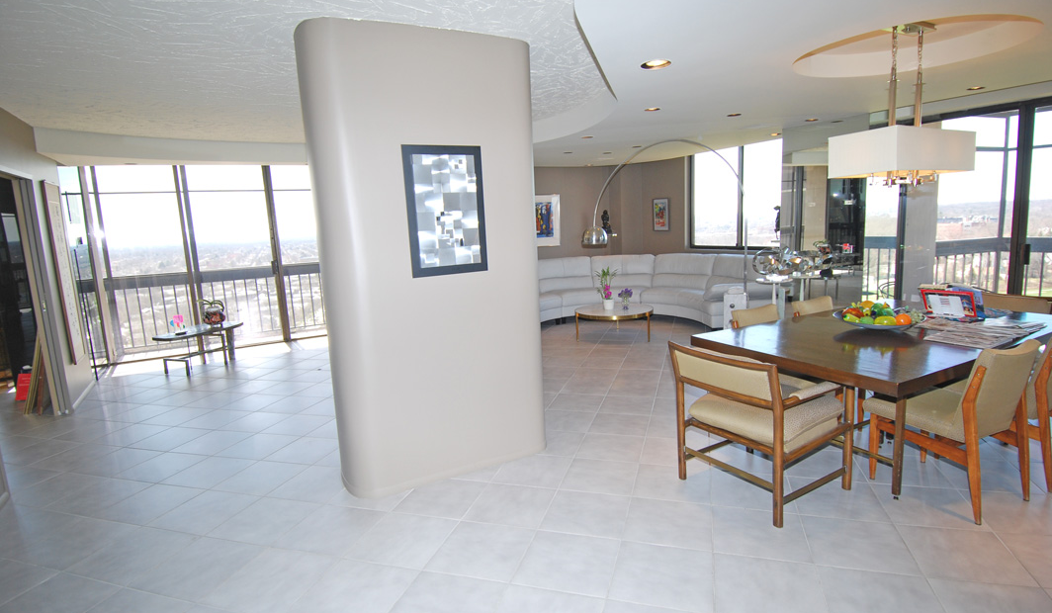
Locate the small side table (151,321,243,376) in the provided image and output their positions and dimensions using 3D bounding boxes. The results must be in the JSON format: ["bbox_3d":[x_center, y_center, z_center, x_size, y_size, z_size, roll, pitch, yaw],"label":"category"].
[{"bbox_3d":[-4.037,0.523,6.536,0.537,0.454,1.032,1,9,25],"label":"small side table"}]

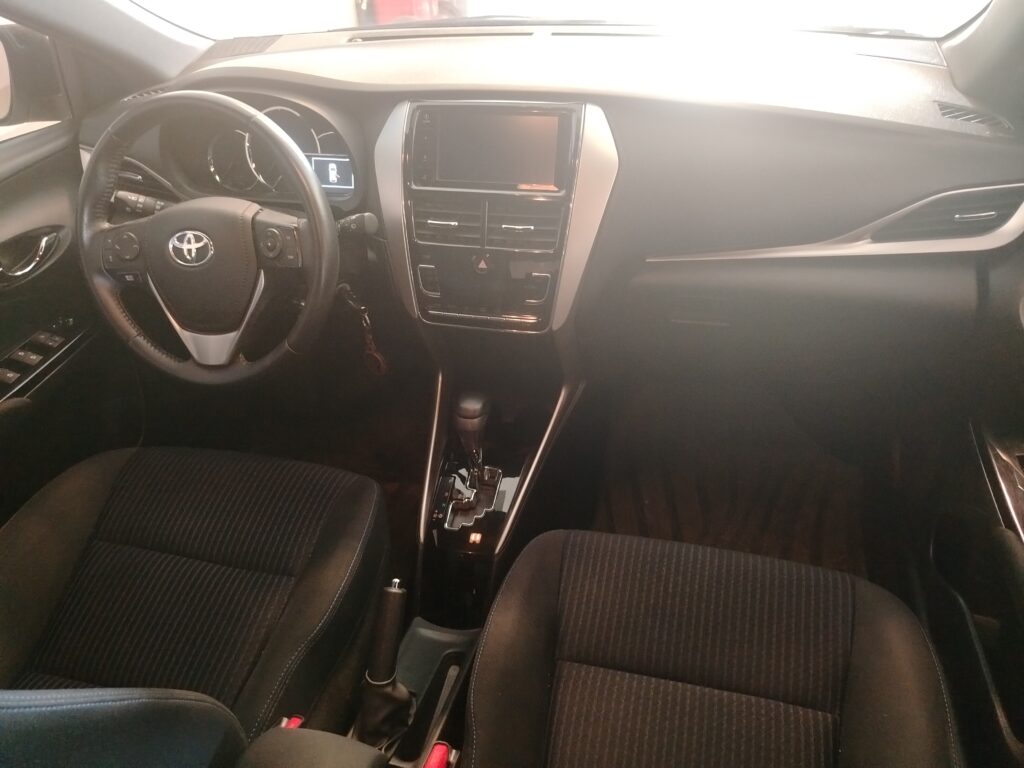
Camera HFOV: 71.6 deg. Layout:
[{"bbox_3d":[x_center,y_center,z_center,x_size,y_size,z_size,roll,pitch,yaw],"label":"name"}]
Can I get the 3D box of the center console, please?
[{"bbox_3d":[-0.029,-0.225,0.963,0.236,0.292,0.065,6,13,11],"label":"center console"}]

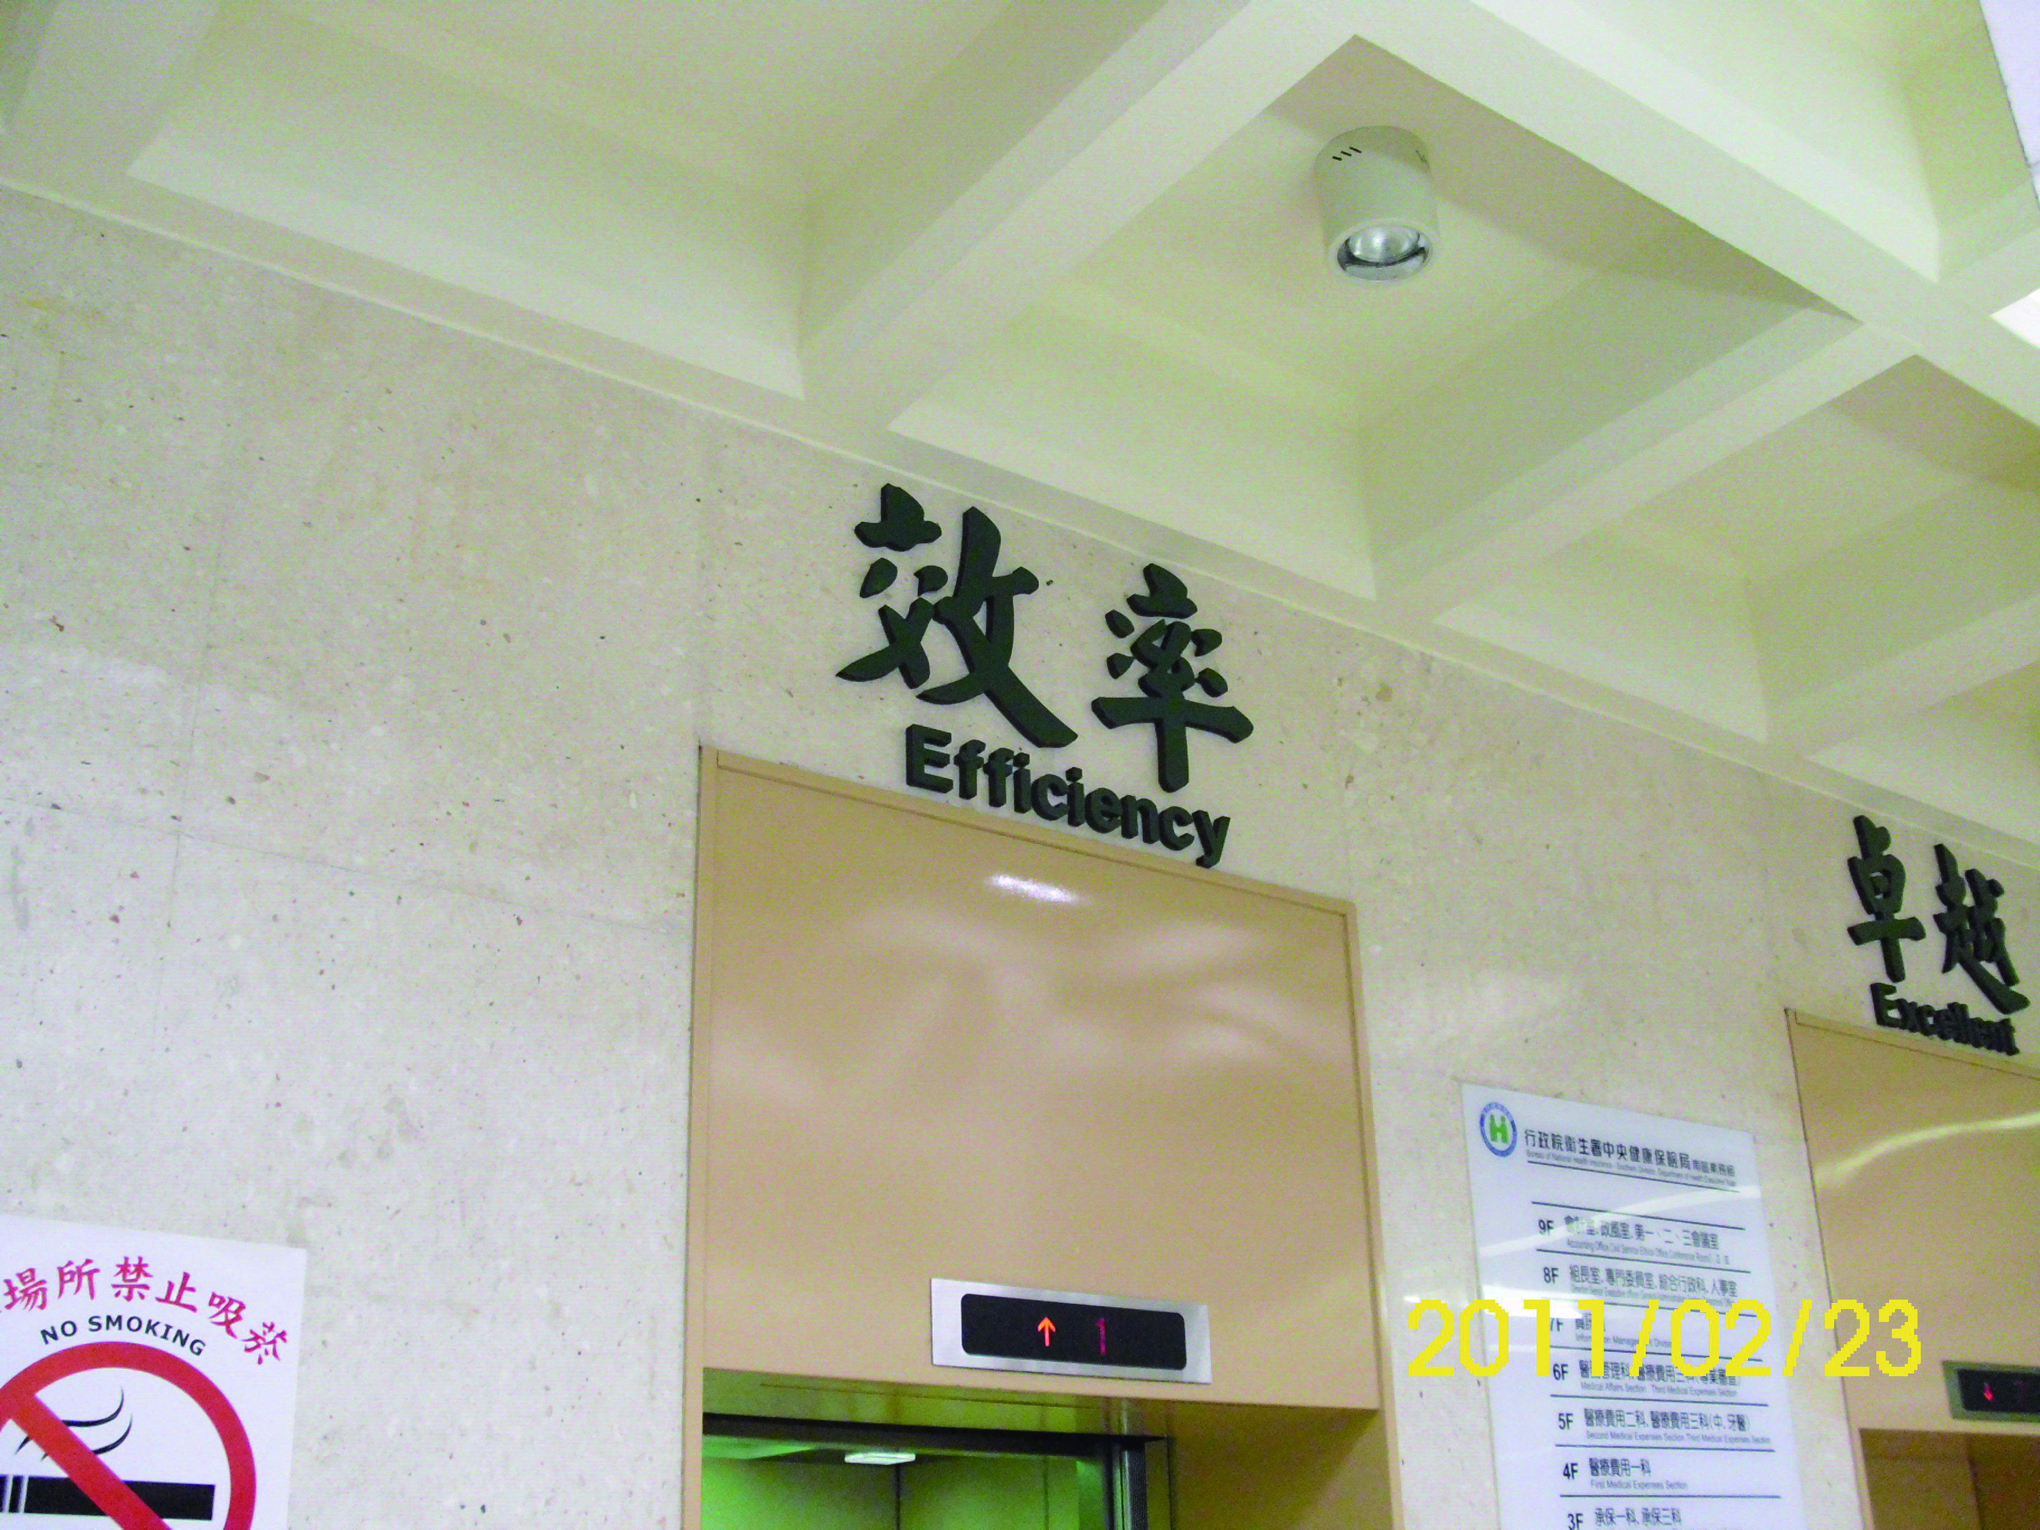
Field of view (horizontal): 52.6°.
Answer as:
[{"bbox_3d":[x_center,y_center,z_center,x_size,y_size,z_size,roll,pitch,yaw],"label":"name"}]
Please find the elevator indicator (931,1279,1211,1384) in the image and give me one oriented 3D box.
[{"bbox_3d":[0.073,0.685,2.484,0.415,0.097,0.012,14,-27,-32],"label":"elevator indicator"}]

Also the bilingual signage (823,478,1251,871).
[{"bbox_3d":[0.051,-0.118,2.811,0.678,0.443,0.024,14,-27,-32],"label":"bilingual signage"}]

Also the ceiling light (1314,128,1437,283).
[{"bbox_3d":[0.462,-0.718,2.661,0.145,0.141,0.145,-1,-23,0],"label":"ceiling light"}]

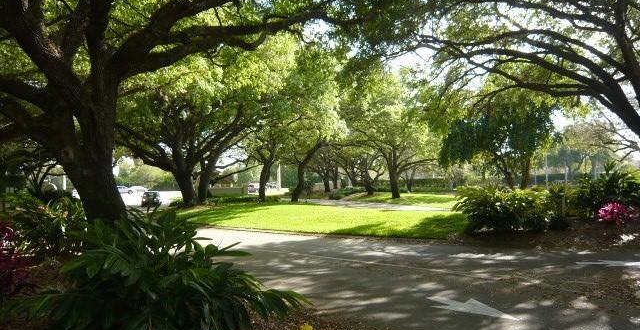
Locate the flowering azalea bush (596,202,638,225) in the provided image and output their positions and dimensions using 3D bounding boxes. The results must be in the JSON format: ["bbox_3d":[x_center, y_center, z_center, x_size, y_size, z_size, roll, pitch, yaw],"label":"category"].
[{"bbox_3d":[10.770,1.780,18.800,1.320,0.860,1.150,-1,-3,27],"label":"flowering azalea bush"}]

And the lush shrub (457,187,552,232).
[{"bbox_3d":[6.600,1.550,18.600,3.250,1.600,2.200,-1,-3,22],"label":"lush shrub"}]

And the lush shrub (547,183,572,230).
[{"bbox_3d":[8.560,1.480,18.500,0.950,1.620,0.950,-1,-3,25],"label":"lush shrub"}]

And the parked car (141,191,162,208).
[{"bbox_3d":[-15.950,3.250,49.000,1.750,1.470,4.300,1,-3,-14],"label":"parked car"}]

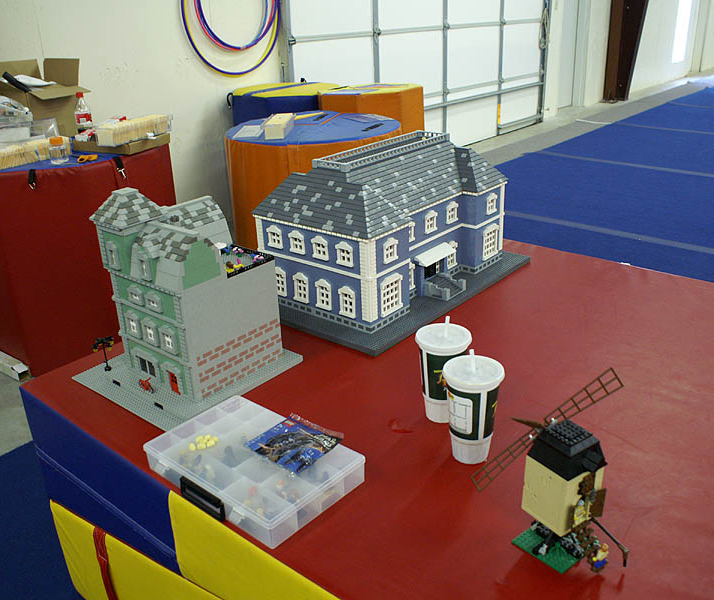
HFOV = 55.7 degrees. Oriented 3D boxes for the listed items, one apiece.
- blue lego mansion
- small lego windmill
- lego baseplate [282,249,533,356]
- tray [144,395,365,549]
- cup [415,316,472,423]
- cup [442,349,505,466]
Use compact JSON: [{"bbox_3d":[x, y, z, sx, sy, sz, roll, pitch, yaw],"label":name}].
[{"bbox_3d":[0.090,-0.241,1.938,0.405,0.394,0.656,17,30,38],"label":"blue lego mansion"},{"bbox_3d":[0.320,0.266,0.981,0.310,0.234,0.175,-17,27,-30],"label":"small lego windmill"},{"bbox_3d":[0.098,-0.058,2.008,0.512,0.019,0.768,17,30,38],"label":"lego baseplate"},{"bbox_3d":[-0.188,0.294,1.210,0.344,0.053,0.231,17,30,38],"label":"tray"},{"bbox_3d":[0.171,0.135,1.330,0.108,0.212,0.108,0,24,7],"label":"cup"},{"bbox_3d":[0.208,0.187,1.205,0.107,0.212,0.107,1,24,10],"label":"cup"}]

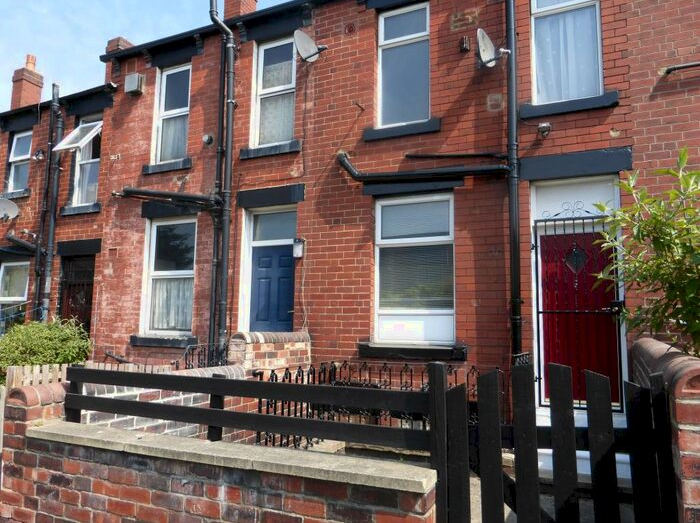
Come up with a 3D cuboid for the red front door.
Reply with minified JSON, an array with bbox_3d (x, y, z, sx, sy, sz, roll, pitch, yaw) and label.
[{"bbox_3d":[2.528,0.602,5.628,0.765,1.900,0.055,-2,-7,25],"label":"red front door"}]

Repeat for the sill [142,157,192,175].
[{"bbox_3d":[-2.817,-1.475,7.971,1.016,0.146,0.170,-2,-6,26],"label":"sill"}]

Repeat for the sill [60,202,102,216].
[{"bbox_3d":[-4.806,-0.921,9.118,1.110,0.147,0.155,-2,-7,25],"label":"sill"}]

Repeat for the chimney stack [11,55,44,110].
[{"bbox_3d":[-9.676,-5.304,15.193,0.519,1.871,0.598,-2,-6,26],"label":"chimney stack"}]

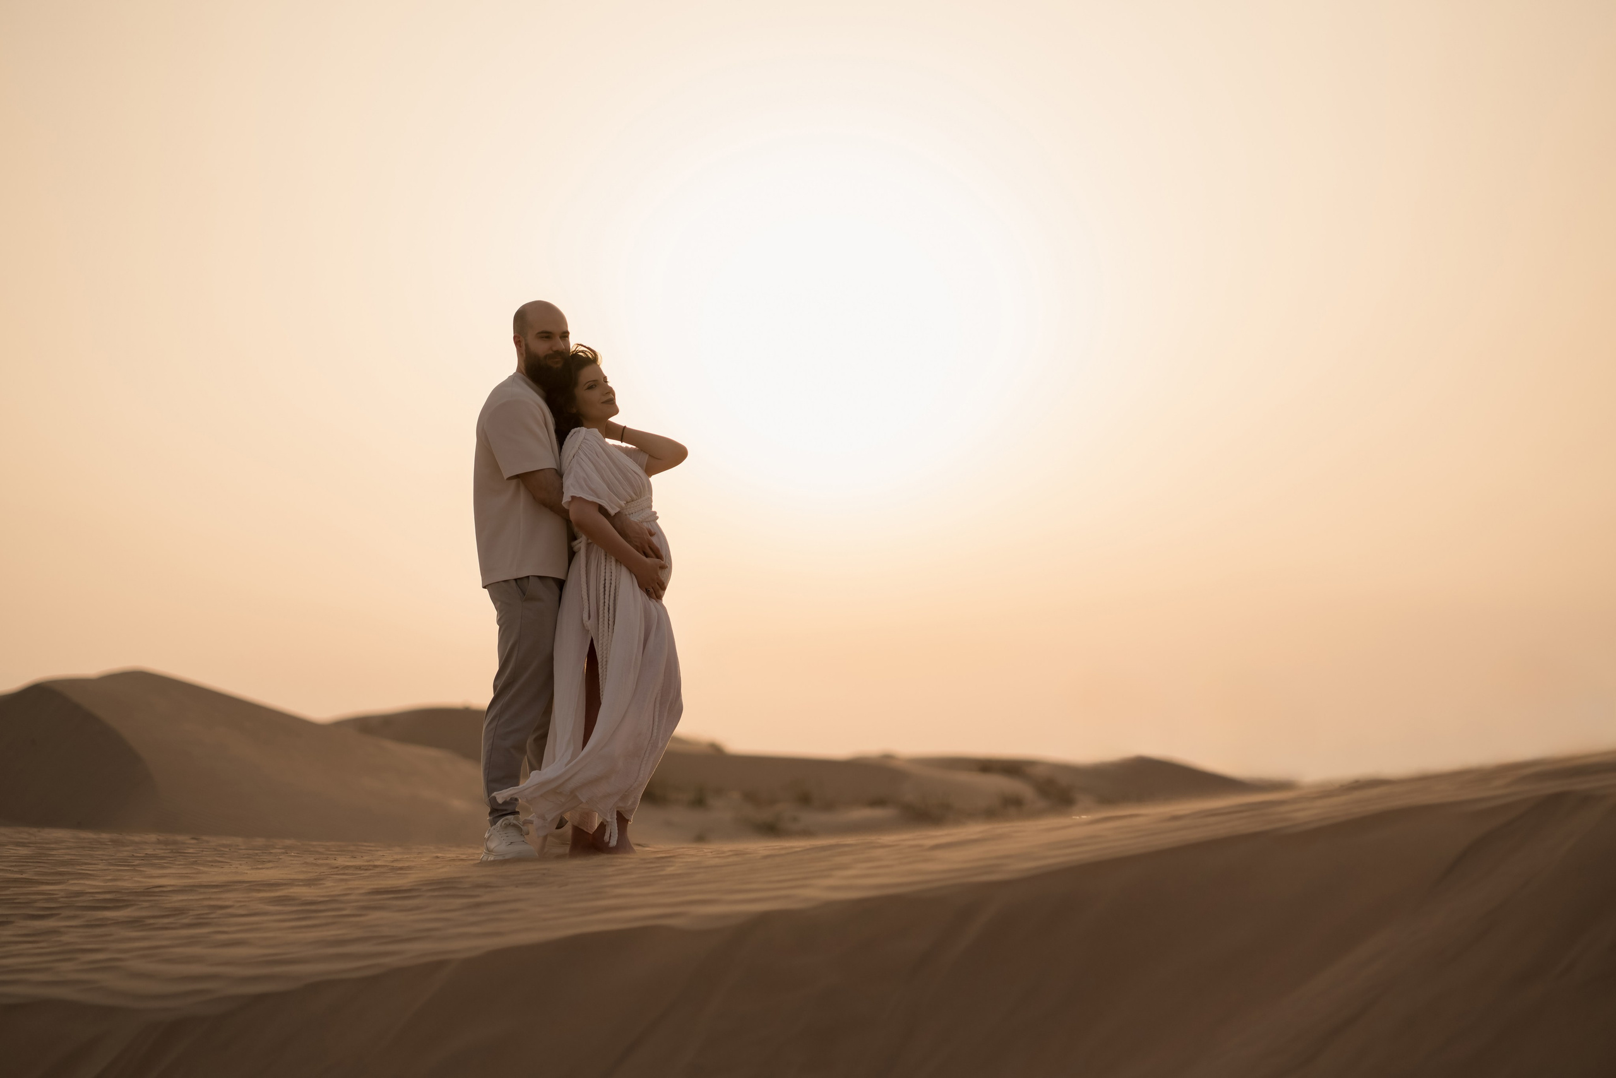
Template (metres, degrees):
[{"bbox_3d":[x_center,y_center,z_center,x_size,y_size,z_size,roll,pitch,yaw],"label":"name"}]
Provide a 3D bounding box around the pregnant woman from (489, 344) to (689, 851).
[{"bbox_3d":[-0.700,0.199,12.270,0.540,1.620,0.500,-2,-4,24],"label":"pregnant woman"}]

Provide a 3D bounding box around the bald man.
[{"bbox_3d":[-0.783,0.137,12.330,0.500,1.800,0.530,-2,-4,24],"label":"bald man"}]

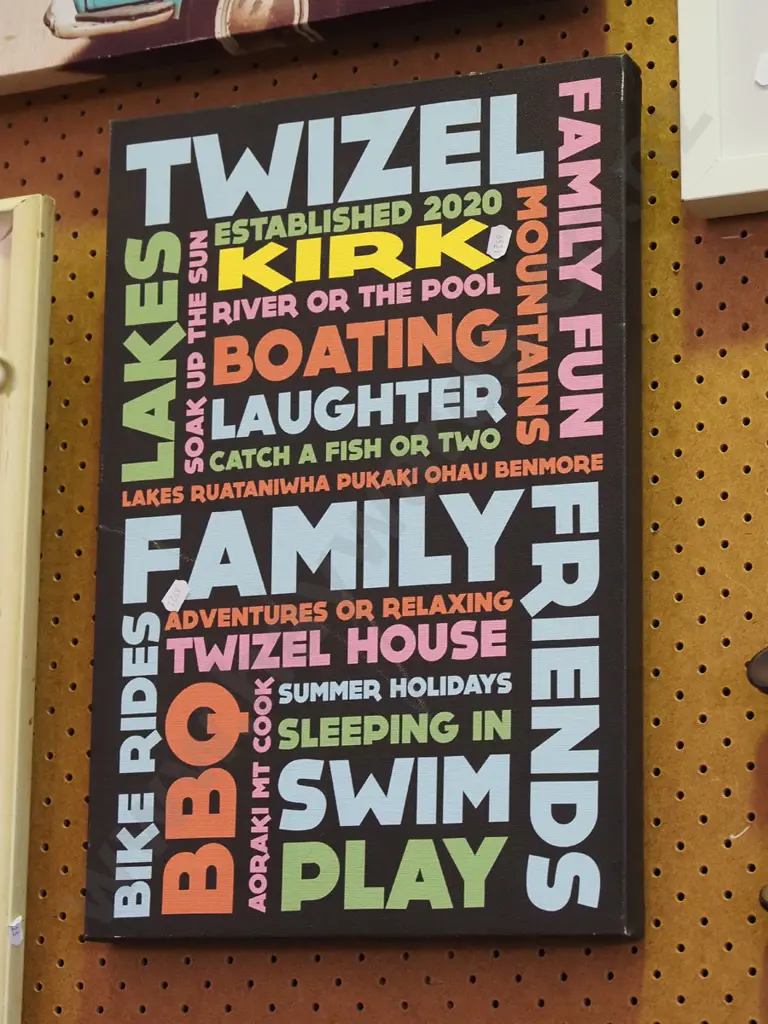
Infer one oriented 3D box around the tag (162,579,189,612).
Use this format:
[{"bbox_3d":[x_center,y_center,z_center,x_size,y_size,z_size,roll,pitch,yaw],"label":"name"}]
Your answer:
[{"bbox_3d":[-0.153,0.061,1.954,0.016,0.025,0.001,36,5,25],"label":"tag"}]

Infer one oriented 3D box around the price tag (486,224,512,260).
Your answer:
[{"bbox_3d":[0.082,-0.193,1.902,0.016,0.026,0.001,8,-7,24],"label":"price tag"}]

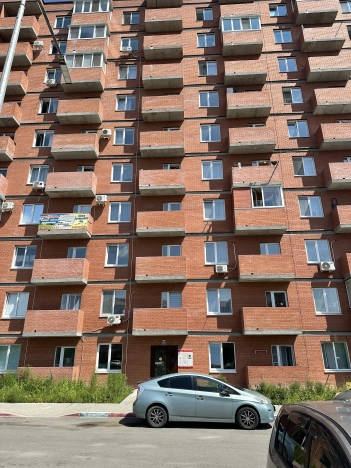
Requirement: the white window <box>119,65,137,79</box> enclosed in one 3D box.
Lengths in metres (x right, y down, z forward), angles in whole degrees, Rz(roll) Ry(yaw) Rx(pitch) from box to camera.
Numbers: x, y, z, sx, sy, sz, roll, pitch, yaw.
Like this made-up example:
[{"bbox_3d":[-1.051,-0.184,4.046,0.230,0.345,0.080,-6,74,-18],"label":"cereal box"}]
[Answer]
[{"bbox_3d":[-3.644,-12.378,24.905,1.390,1.453,0.140,-1,-20,3],"label":"white window"}]

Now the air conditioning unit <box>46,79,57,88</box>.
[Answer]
[{"bbox_3d":[-9.402,-11.421,24.712,0.780,0.550,0.300,-1,-20,3],"label":"air conditioning unit"}]

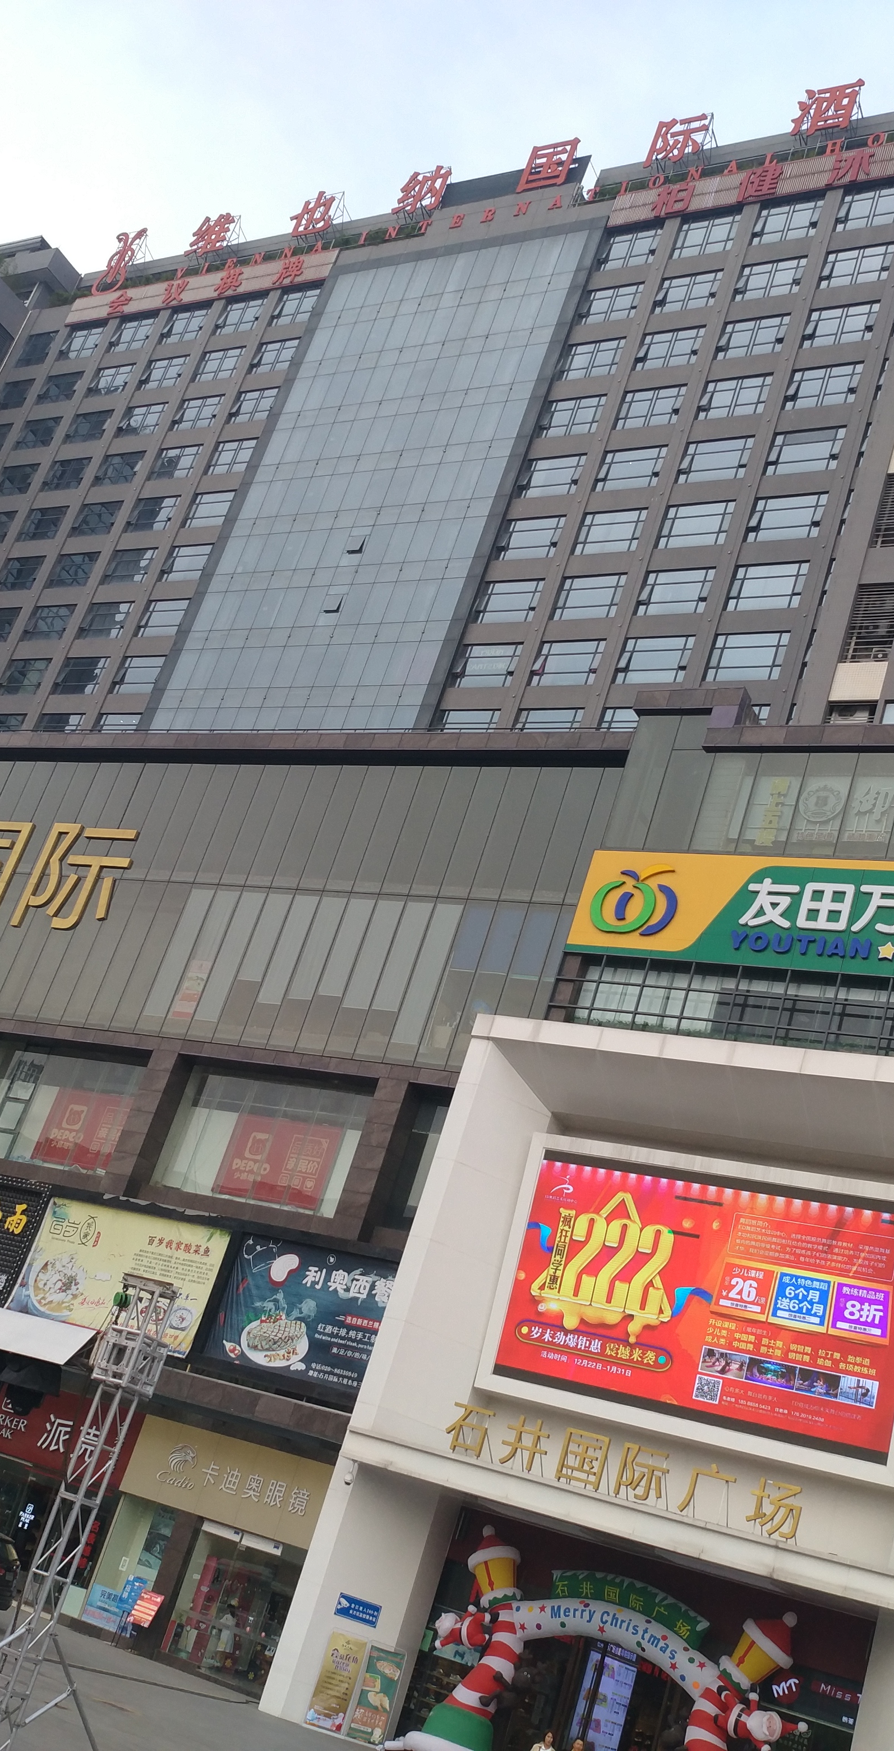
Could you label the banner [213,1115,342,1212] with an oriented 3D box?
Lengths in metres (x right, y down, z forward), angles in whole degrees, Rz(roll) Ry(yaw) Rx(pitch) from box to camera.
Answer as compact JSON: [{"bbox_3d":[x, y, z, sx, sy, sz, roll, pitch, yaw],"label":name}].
[{"bbox_3d":[-4.827,8.163,52.272,3.780,2.500,0.100,2,-28,34],"label":"banner"}]

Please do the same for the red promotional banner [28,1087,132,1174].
[{"bbox_3d":[-11.124,7.886,56.498,3.700,2.450,0.100,2,-28,34],"label":"red promotional banner"}]

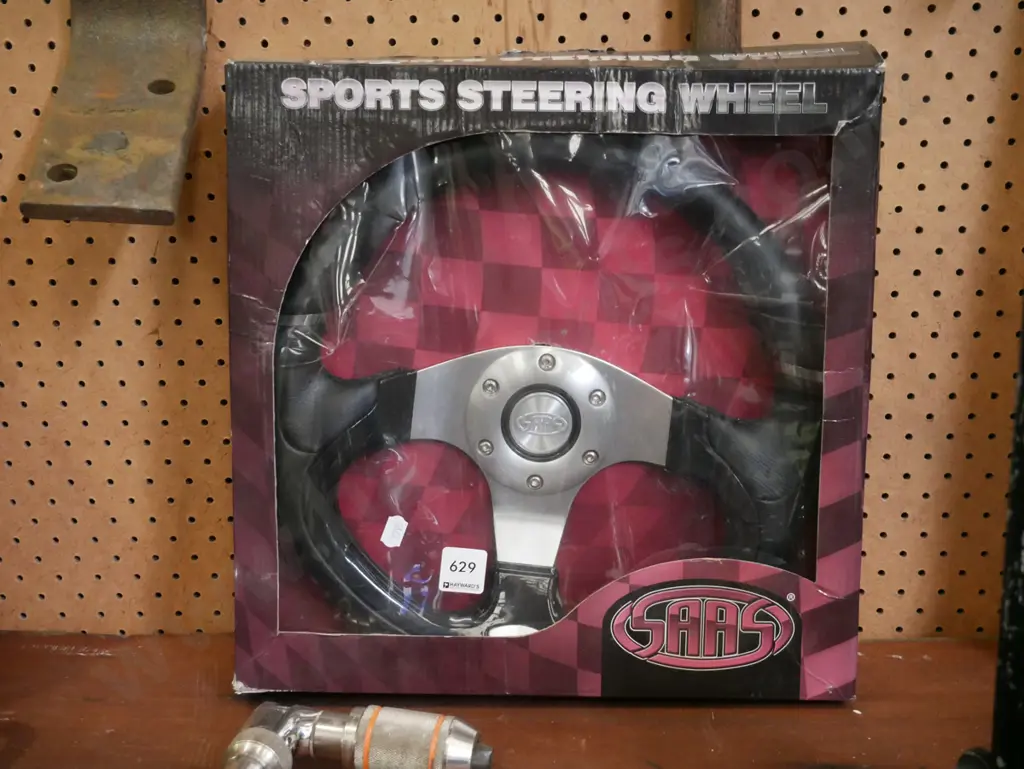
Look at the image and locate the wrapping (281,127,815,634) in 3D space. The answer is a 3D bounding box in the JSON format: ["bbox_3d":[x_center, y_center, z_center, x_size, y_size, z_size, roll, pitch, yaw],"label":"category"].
[{"bbox_3d":[0.020,0.005,0.733,0.335,0.333,0.064,6,7,2],"label":"wrapping"}]

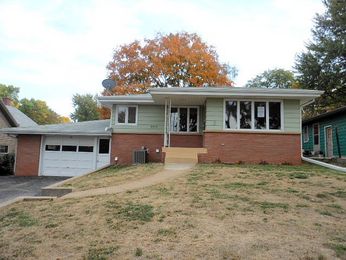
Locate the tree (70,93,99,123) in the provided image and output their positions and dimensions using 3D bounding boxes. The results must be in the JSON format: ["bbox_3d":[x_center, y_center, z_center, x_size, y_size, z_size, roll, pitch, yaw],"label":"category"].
[{"bbox_3d":[-10.500,-0.100,34.100,4.600,8.600,4.500,0,-5,0],"label":"tree"}]

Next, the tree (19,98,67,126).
[{"bbox_3d":[-19.700,0.150,42.200,7.600,9.900,7.000,0,-5,0],"label":"tree"}]

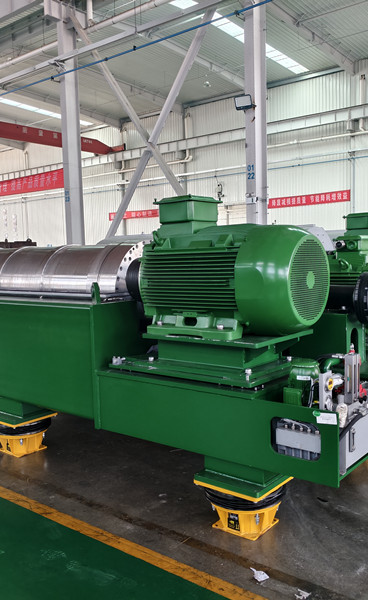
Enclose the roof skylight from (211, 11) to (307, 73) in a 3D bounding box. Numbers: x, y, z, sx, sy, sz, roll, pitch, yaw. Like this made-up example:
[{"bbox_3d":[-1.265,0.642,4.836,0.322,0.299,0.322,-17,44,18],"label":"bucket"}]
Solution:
[{"bbox_3d":[4.856,-15.222,32.177,1.050,0.120,10.210,2,3,38],"label":"roof skylight"}]

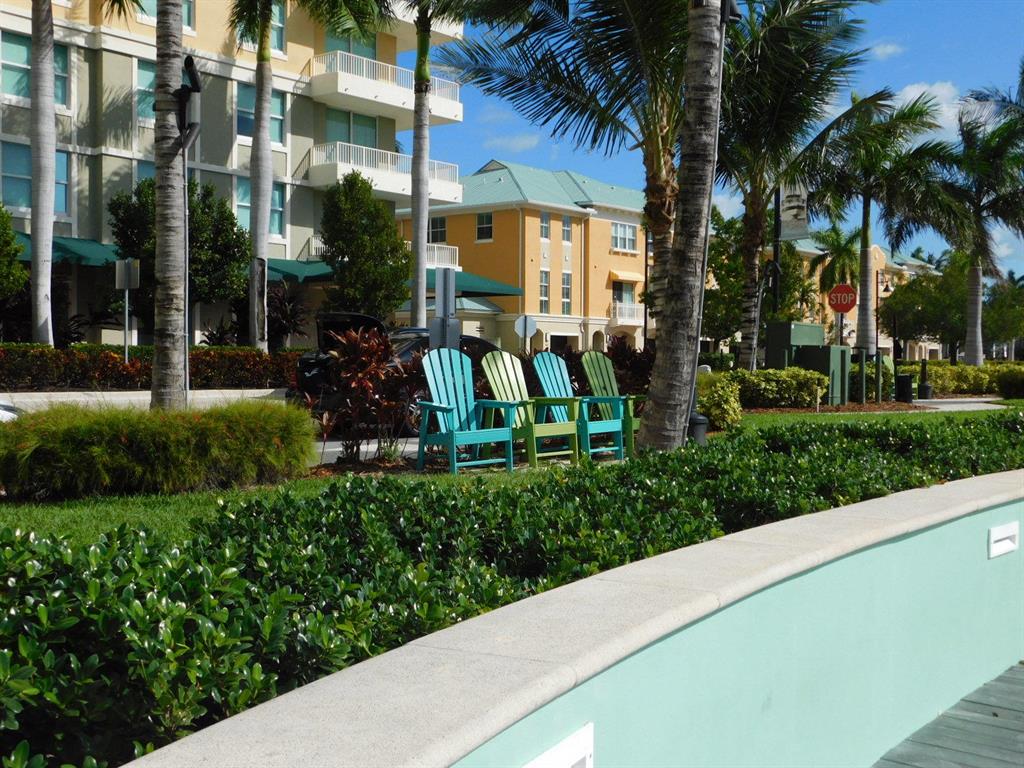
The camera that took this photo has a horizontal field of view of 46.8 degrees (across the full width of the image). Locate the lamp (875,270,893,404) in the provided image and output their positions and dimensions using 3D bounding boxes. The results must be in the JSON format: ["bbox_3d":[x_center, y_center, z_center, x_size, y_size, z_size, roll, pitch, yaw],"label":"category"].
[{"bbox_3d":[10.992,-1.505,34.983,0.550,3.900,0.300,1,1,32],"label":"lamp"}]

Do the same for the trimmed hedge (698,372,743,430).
[{"bbox_3d":[2.812,0.236,16.204,0.720,0.820,0.720,0,1,0],"label":"trimmed hedge"}]

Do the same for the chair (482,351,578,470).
[{"bbox_3d":[0.134,0.202,10.454,0.692,1.036,0.809,-2,1,-44],"label":"chair"}]

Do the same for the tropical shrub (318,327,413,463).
[{"bbox_3d":[-1.412,0.081,11.402,0.920,1.270,0.850,0,1,0],"label":"tropical shrub"}]

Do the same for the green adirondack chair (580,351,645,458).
[{"bbox_3d":[1.075,0.180,11.571,0.809,1.036,0.692,0,1,45],"label":"green adirondack chair"}]

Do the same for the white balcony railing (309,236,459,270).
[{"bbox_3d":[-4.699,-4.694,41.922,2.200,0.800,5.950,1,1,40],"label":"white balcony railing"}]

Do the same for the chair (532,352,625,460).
[{"bbox_3d":[0.600,0.200,11.144,0.809,1.036,0.692,0,1,42],"label":"chair"}]

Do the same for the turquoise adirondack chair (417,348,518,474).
[{"bbox_3d":[-0.396,0.226,9.803,0.692,1.036,0.809,-1,1,-28],"label":"turquoise adirondack chair"}]

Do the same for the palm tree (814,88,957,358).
[{"bbox_3d":[9.769,-3.526,30.956,3.600,7.900,3.600,0,1,0],"label":"palm tree"}]

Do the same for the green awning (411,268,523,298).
[{"bbox_3d":[-2.375,-3.763,42.396,2.900,1.000,5.100,1,1,40],"label":"green awning"}]

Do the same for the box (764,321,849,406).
[{"bbox_3d":[6.565,-0.438,25.758,1.450,1.760,1.600,1,1,40],"label":"box"}]

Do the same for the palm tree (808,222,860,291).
[{"bbox_3d":[15.866,-3.912,57.954,2.800,8.100,2.800,0,1,0],"label":"palm tree"}]

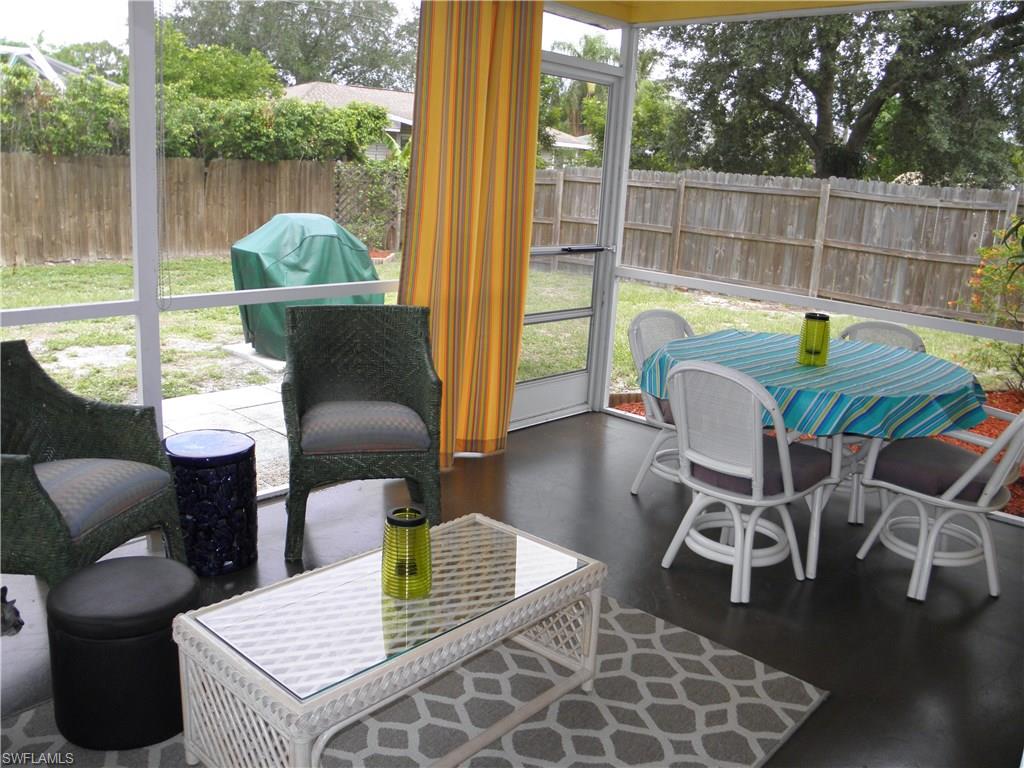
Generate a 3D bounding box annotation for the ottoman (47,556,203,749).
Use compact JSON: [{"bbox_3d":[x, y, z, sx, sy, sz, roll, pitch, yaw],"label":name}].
[{"bbox_3d":[-1.001,0.691,2.167,0.354,0.348,0.354,4,14,0],"label":"ottoman"}]

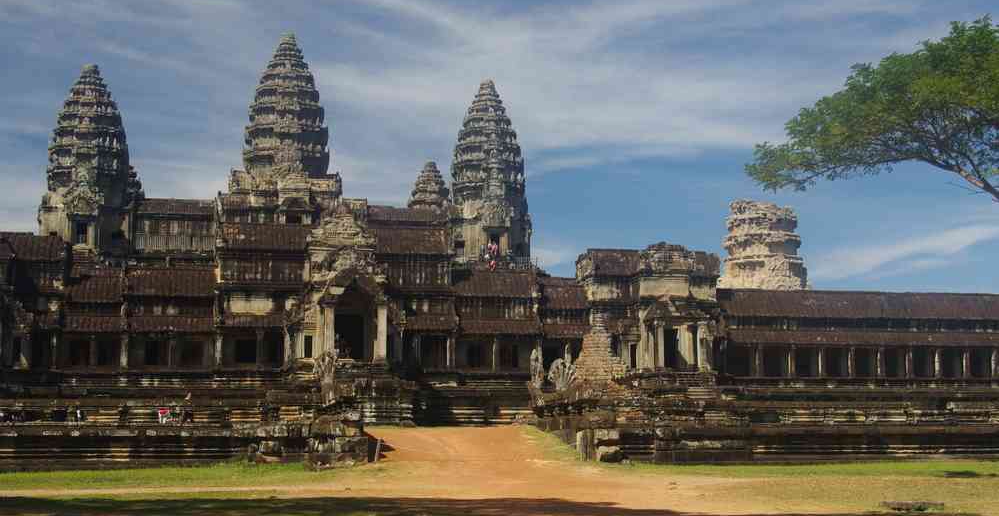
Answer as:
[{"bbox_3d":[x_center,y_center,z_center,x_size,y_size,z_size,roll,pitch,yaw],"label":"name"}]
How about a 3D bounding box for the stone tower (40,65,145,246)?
[{"bbox_3d":[-47.248,-11.097,157.128,10.300,23.136,10.300,1,-8,-11],"label":"stone tower"}]

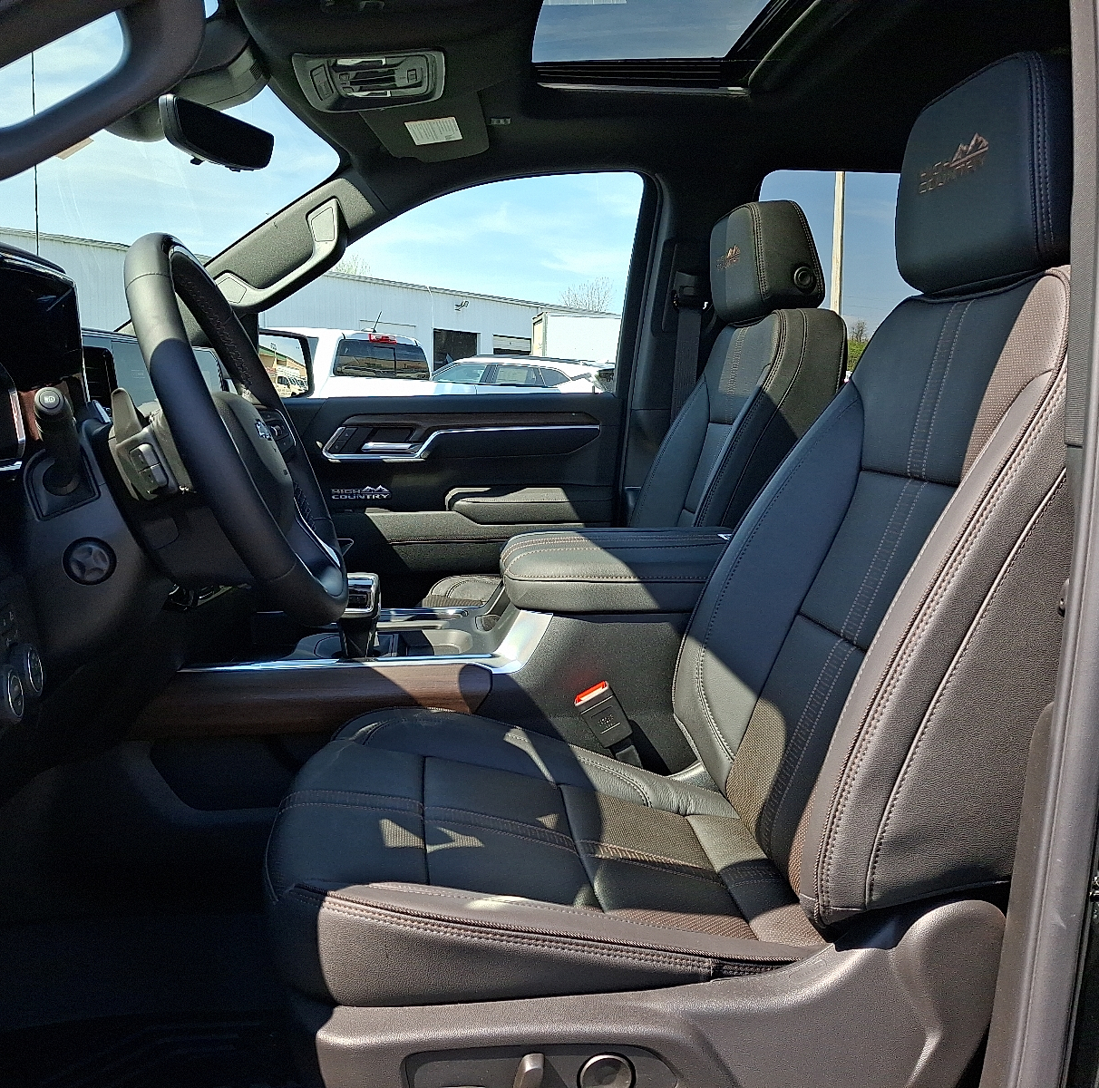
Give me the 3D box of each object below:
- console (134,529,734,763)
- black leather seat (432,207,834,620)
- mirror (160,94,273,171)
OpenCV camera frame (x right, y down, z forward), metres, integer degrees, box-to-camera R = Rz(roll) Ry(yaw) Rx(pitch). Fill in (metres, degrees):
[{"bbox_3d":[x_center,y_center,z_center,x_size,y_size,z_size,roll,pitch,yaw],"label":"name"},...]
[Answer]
[{"bbox_3d":[-0.086,0.195,1.439,0.870,0.390,0.330,-2,10,-7],"label":"console"},{"bbox_3d":[0.099,-0.091,1.859,0.770,0.980,0.540,-2,10,-7],"label":"black leather seat"},{"bbox_3d":[-0.397,-0.501,1.279,0.038,0.062,0.235,2,10,13],"label":"mirror"}]

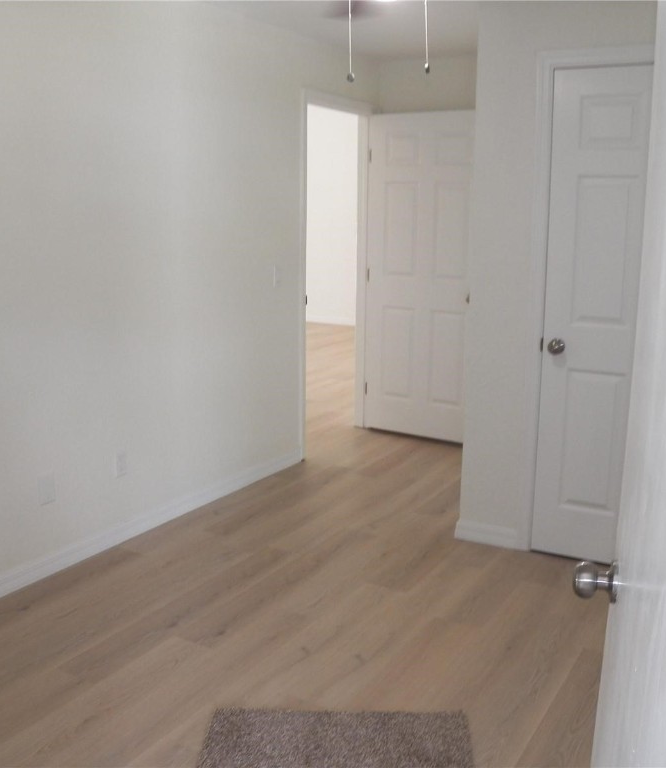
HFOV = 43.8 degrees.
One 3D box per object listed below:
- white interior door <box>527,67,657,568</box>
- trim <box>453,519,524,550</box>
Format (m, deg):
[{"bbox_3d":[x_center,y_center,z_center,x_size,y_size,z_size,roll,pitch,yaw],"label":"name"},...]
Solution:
[{"bbox_3d":[1.090,-0.241,3.391,0.457,2.025,0.036,6,13,25],"label":"white interior door"},{"bbox_3d":[0.701,0.677,3.749,0.302,0.087,0.015,6,13,25],"label":"trim"}]

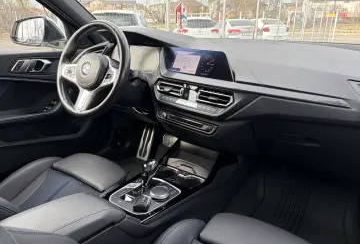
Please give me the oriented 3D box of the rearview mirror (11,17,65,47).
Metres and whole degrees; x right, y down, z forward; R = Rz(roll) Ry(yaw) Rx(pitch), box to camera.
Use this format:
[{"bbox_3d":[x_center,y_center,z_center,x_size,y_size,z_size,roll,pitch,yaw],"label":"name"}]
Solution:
[{"bbox_3d":[-0.723,-0.463,1.390,0.240,0.155,0.130,8,20,23],"label":"rearview mirror"}]

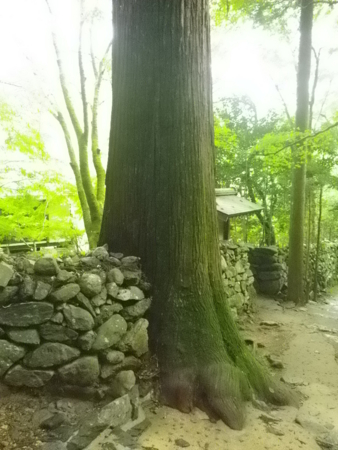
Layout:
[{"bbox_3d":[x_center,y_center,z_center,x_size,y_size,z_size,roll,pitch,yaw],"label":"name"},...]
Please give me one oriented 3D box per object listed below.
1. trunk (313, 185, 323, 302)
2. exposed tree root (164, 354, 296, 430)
[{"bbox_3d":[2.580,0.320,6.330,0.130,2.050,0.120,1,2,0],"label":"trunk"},{"bbox_3d":[0.480,1.240,2.840,1.070,0.390,0.650,0,2,-6],"label":"exposed tree root"}]

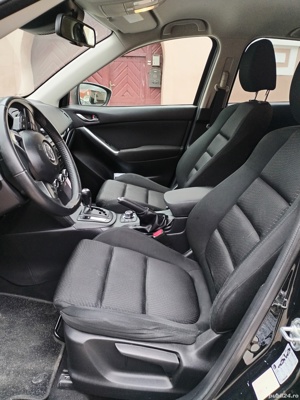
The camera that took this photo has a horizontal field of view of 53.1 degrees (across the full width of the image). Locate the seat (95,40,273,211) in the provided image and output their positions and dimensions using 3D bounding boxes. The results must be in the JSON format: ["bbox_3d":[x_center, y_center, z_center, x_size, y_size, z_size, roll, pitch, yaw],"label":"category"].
[{"bbox_3d":[0.160,-0.262,1.555,0.870,1.000,0.530,0,22,0],"label":"seat"}]

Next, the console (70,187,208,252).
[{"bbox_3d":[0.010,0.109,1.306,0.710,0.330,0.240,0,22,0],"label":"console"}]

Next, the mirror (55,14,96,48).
[{"bbox_3d":[-0.260,-0.585,1.039,0.042,0.065,0.225,17,26,16],"label":"mirror"}]

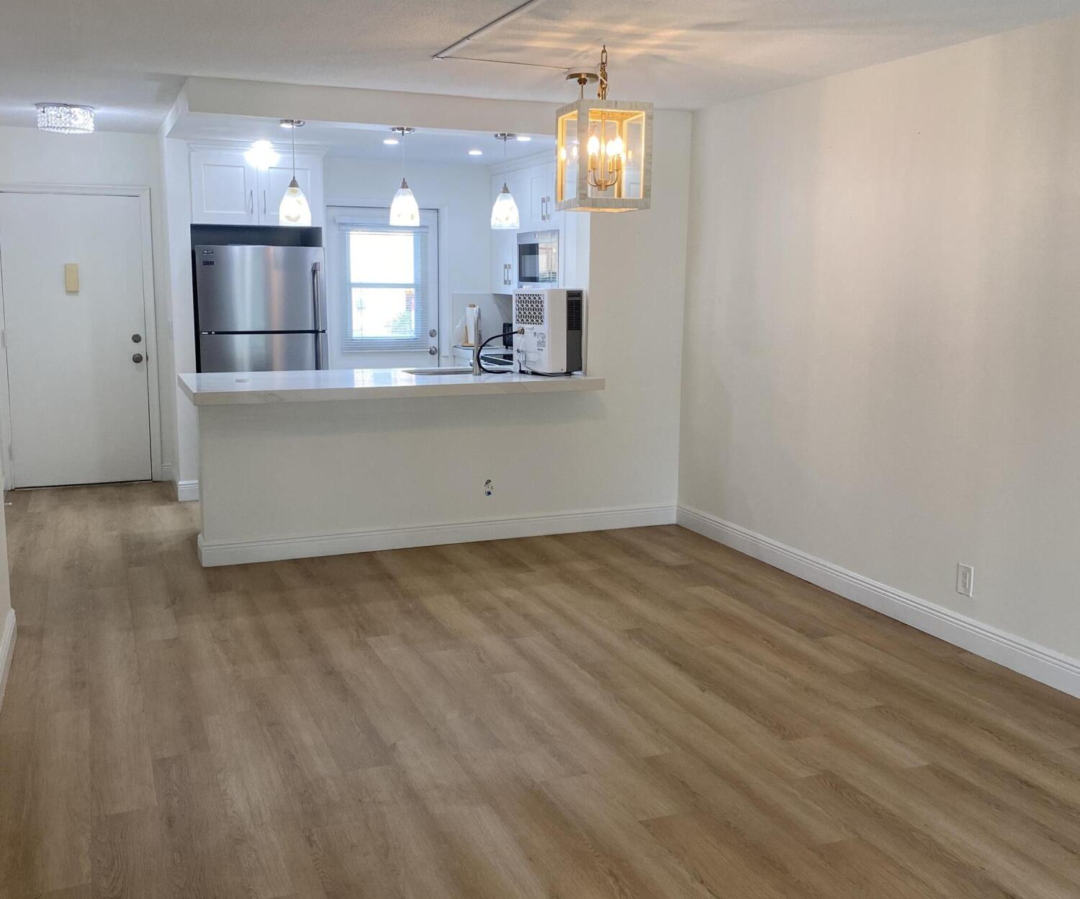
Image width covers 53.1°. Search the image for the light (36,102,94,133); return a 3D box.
[{"bbox_3d":[-2.779,-1.937,6.337,0.317,0.132,0.317,-3,10,-22],"label":"light"}]

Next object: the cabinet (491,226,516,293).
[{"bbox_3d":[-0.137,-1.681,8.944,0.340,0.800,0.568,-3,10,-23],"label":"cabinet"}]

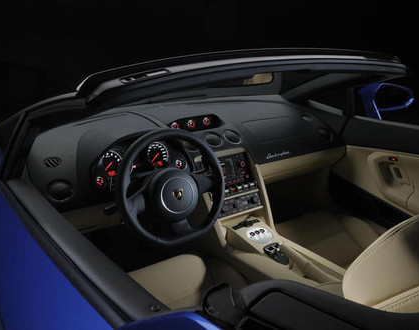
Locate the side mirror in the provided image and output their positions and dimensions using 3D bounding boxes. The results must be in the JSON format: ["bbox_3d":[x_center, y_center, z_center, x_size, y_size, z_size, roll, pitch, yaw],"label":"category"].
[{"bbox_3d":[0.830,-0.288,2.331,0.220,0.180,0.165,-8,18,-18],"label":"side mirror"}]

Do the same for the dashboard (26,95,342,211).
[{"bbox_3d":[-0.046,-0.102,2.057,1.340,0.265,0.570,-12,20,-29],"label":"dashboard"}]

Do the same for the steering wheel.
[{"bbox_3d":[-0.119,0.067,1.532,0.360,0.350,0.090,-12,-3,-29],"label":"steering wheel"}]

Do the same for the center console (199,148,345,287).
[{"bbox_3d":[0.234,0.205,1.684,0.260,0.365,0.700,-12,20,-29],"label":"center console"}]

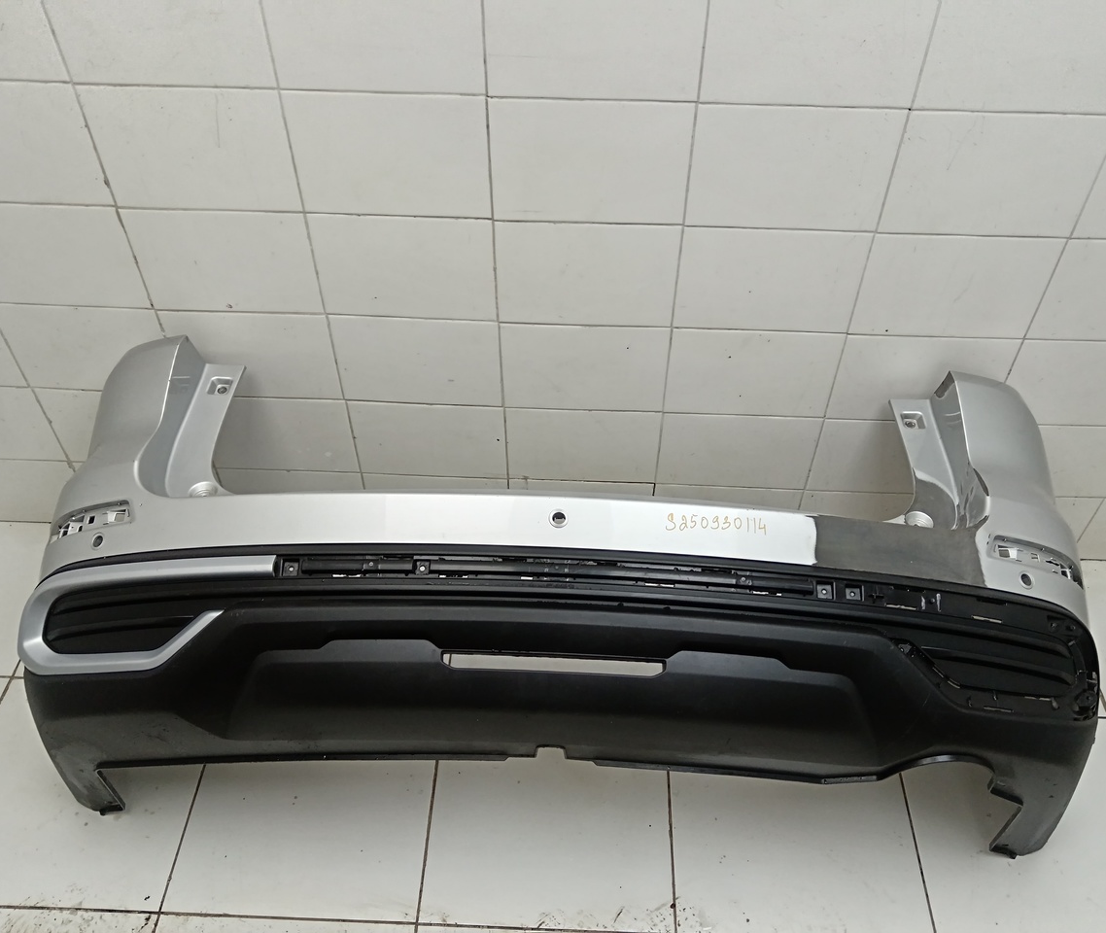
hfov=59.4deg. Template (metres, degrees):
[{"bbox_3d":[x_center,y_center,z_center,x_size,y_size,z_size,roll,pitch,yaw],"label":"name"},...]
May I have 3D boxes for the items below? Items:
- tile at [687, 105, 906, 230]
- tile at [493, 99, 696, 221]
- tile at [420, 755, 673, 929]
[{"bbox_3d":[0.360,-0.447,1.456,0.300,0.200,0.009,2,47,1],"label":"tile"},{"bbox_3d":[0.058,-0.458,1.464,0.300,0.200,0.009,2,47,1],"label":"tile"},{"bbox_3d":[-0.003,0.602,1.726,0.420,0.010,0.420,2,47,1],"label":"tile"}]

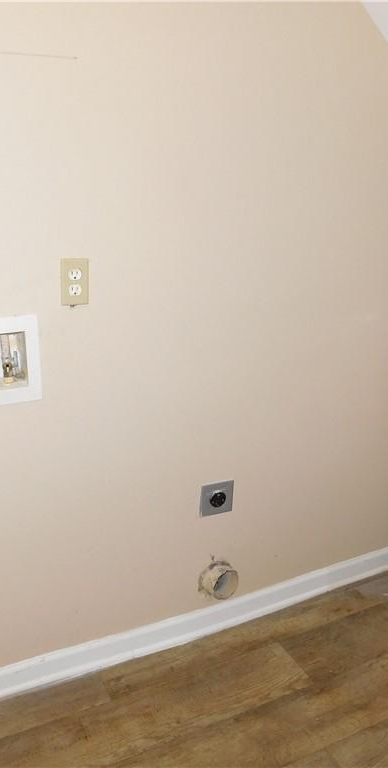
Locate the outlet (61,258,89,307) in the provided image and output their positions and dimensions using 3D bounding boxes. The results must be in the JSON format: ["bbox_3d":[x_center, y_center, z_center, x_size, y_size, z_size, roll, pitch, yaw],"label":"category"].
[{"bbox_3d":[-0.296,-0.253,1.690,0.070,0.115,0.012,-9,23,-26],"label":"outlet"}]

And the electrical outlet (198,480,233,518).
[{"bbox_3d":[0.073,0.360,2.132,0.115,0.115,0.015,-9,23,-26],"label":"electrical outlet"}]

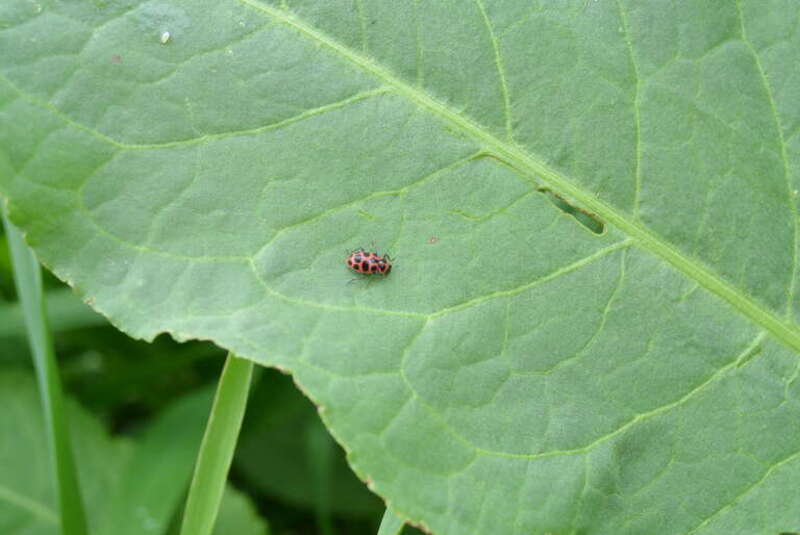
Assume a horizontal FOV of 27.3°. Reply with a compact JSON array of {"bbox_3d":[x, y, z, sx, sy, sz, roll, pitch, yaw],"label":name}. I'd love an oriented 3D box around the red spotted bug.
[{"bbox_3d":[-0.004,-0.001,0.212,0.006,0.002,0.003,9,65,0],"label":"red spotted bug"}]

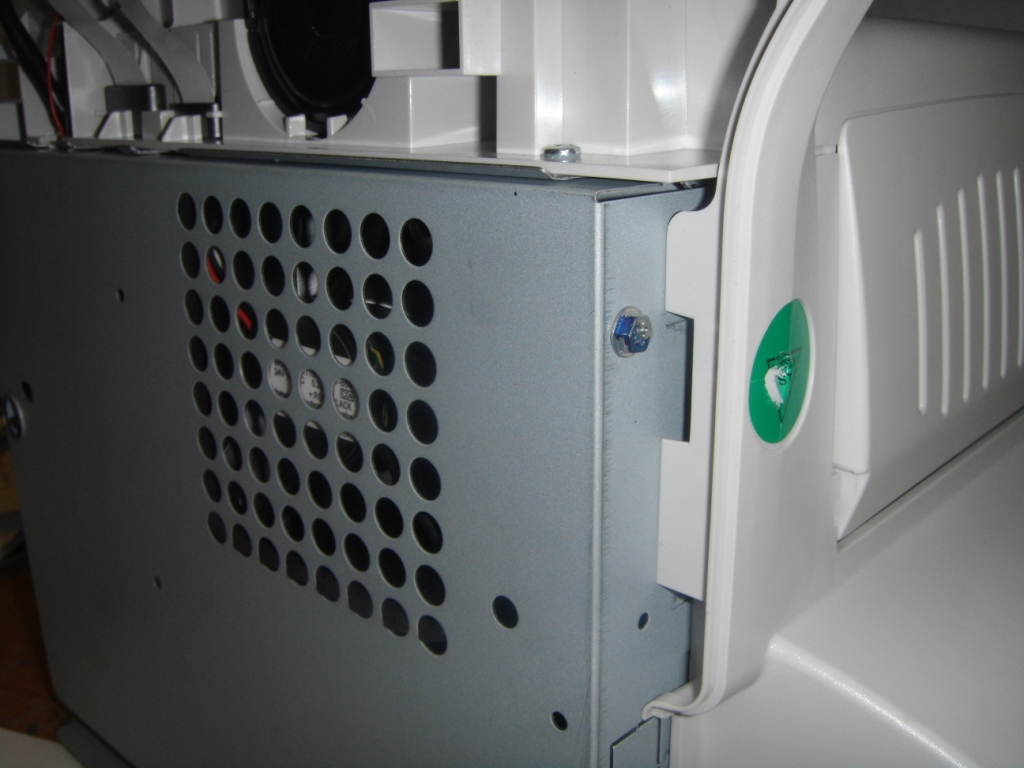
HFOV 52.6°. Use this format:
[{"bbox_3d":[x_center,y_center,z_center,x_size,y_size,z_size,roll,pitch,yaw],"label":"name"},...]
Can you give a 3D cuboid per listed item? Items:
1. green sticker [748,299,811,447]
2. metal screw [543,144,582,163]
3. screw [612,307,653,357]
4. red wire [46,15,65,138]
[{"bbox_3d":[0.051,-0.002,0.196,0.001,0.027,0.027,14,22,41],"label":"green sticker"},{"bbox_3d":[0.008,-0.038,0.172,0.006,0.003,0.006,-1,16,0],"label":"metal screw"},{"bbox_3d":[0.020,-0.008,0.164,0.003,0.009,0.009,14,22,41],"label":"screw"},{"bbox_3d":[-0.127,-0.086,0.289,0.006,0.033,0.004,14,22,41],"label":"red wire"}]

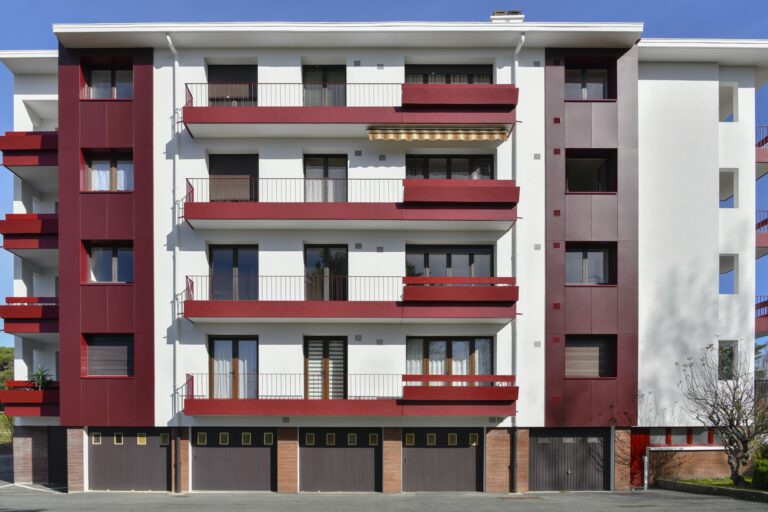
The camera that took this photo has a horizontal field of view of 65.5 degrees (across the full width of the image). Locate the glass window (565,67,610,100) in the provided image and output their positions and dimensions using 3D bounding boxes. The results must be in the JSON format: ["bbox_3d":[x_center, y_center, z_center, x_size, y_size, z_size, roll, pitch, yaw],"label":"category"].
[{"bbox_3d":[6.354,-5.367,18.650,1.436,1.100,0.150,0,0,0],"label":"glass window"}]

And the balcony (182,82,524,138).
[{"bbox_3d":[-0.956,-4.250,17.120,9.450,1.260,1.120,0,0,0],"label":"balcony"}]

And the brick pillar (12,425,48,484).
[{"bbox_3d":[-11.469,6.464,19.600,1.160,1.930,0.450,0,0,0],"label":"brick pillar"}]

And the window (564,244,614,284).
[{"bbox_3d":[6.187,0.279,18.050,1.556,1.254,0.150,0,0,0],"label":"window"}]

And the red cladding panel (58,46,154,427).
[{"bbox_3d":[-8.260,-0.573,17.780,2.858,11.297,0.250,0,0,0],"label":"red cladding panel"}]

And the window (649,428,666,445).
[{"bbox_3d":[8.746,5.772,19.100,0.560,0.510,0.060,0,0,0],"label":"window"}]

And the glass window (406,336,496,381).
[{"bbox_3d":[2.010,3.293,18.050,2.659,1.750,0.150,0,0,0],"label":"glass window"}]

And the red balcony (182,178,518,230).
[{"bbox_3d":[-0.953,-1.574,17.250,9.420,1.240,1.200,0,0,0],"label":"red balcony"}]

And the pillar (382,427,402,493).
[{"bbox_3d":[0.261,6.089,17.850,0.583,1.987,0.350,0,0,0],"label":"pillar"}]

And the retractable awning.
[{"bbox_3d":[1.560,-3.509,17.250,4.050,0.420,0.400,0,0,0],"label":"retractable awning"}]

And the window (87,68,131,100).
[{"bbox_3d":[-8.540,-5.320,18.650,1.374,1.100,0.150,0,0,0],"label":"window"}]

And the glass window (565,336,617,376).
[{"bbox_3d":[6.430,3.137,18.600,1.619,1.261,0.150,0,0,0],"label":"glass window"}]

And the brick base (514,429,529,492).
[{"bbox_3d":[4.201,6.241,18.460,0.428,1.971,0.420,0,0,0],"label":"brick base"}]

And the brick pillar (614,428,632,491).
[{"bbox_3d":[7.318,6.233,18.475,0.550,1.925,0.450,0,0,0],"label":"brick pillar"}]

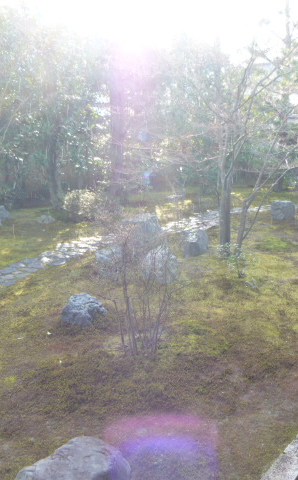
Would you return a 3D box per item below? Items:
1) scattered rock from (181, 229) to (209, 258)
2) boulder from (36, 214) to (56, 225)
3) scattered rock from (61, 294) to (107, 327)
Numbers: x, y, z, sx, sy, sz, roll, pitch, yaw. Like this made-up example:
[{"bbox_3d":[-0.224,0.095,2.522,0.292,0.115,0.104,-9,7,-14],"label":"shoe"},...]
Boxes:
[{"bbox_3d":[0.847,0.043,8.392,0.509,0.475,0.500,1,13,6],"label":"scattered rock"},{"bbox_3d":[-2.627,-0.529,11.784,0.480,0.181,0.420,-4,13,-12],"label":"boulder"},{"bbox_3d":[-0.780,0.805,5.517,0.554,0.306,0.470,-3,13,-8],"label":"scattered rock"}]

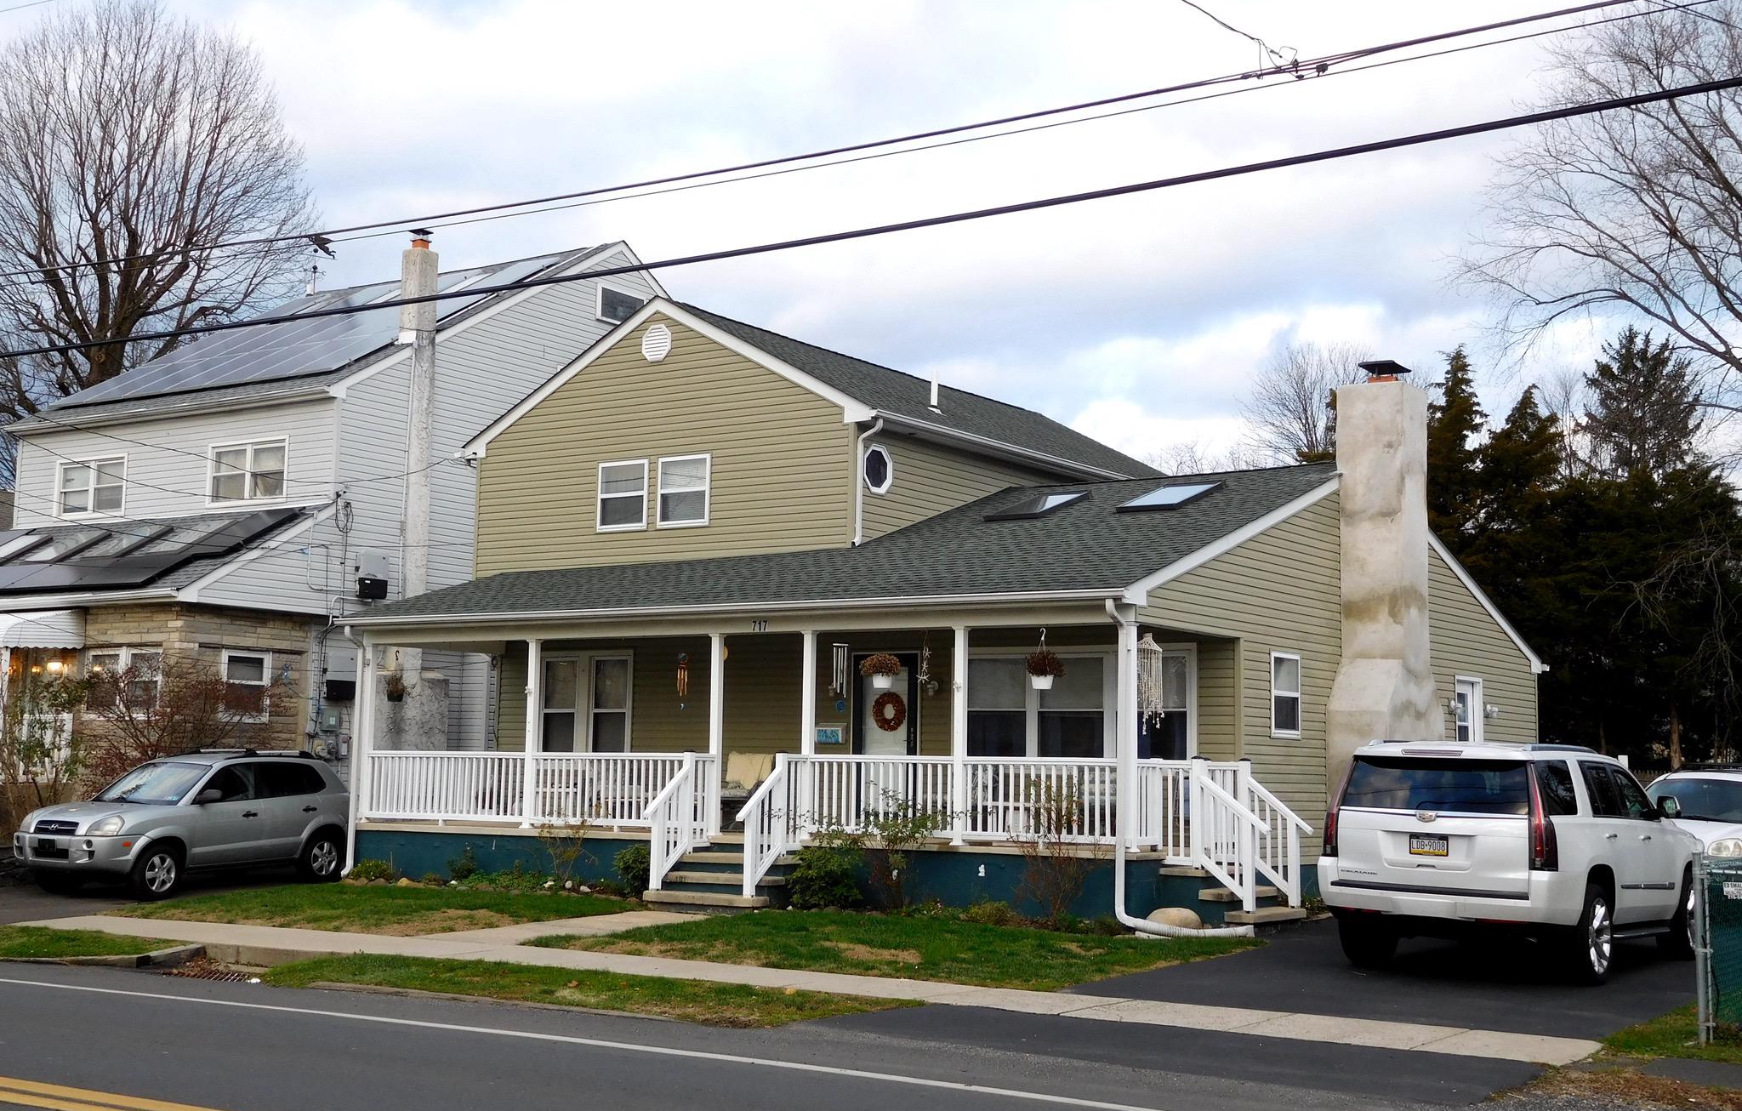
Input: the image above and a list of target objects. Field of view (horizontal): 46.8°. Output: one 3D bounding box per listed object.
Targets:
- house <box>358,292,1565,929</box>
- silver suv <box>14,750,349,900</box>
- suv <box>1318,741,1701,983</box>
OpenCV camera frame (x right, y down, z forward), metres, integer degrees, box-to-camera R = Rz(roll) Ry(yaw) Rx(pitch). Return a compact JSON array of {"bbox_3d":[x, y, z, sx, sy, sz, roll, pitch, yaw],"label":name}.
[{"bbox_3d":[1.765,0.608,28.113,11.990,7.640,13.830,-3,-7,34],"label":"house"},{"bbox_3d":[-8.294,3.227,24.714,1.820,1.710,4.330,-2,-7,28],"label":"silver suv"},{"bbox_3d":[5.866,2.658,17.815,2.050,1.890,5.180,-3,-7,36],"label":"suv"}]

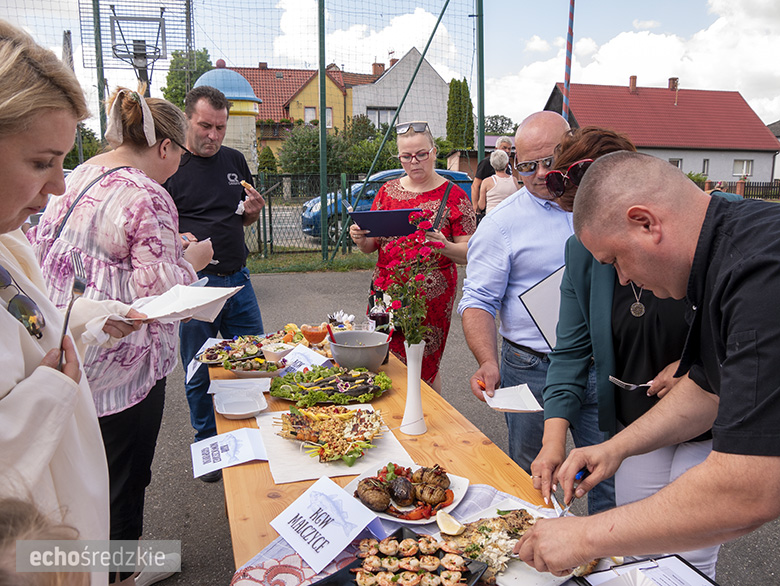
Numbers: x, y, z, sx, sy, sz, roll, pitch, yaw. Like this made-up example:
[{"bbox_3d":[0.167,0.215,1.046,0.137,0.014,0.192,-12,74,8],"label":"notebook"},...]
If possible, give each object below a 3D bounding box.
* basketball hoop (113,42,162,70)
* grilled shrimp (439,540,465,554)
[{"bbox_3d":[-2.787,-2.607,6.985,0.485,0.190,0.560,-2,12,-12],"label":"basketball hoop"},{"bbox_3d":[0.115,0.477,1.183,0.049,0.019,0.025,1,11,6],"label":"grilled shrimp"}]

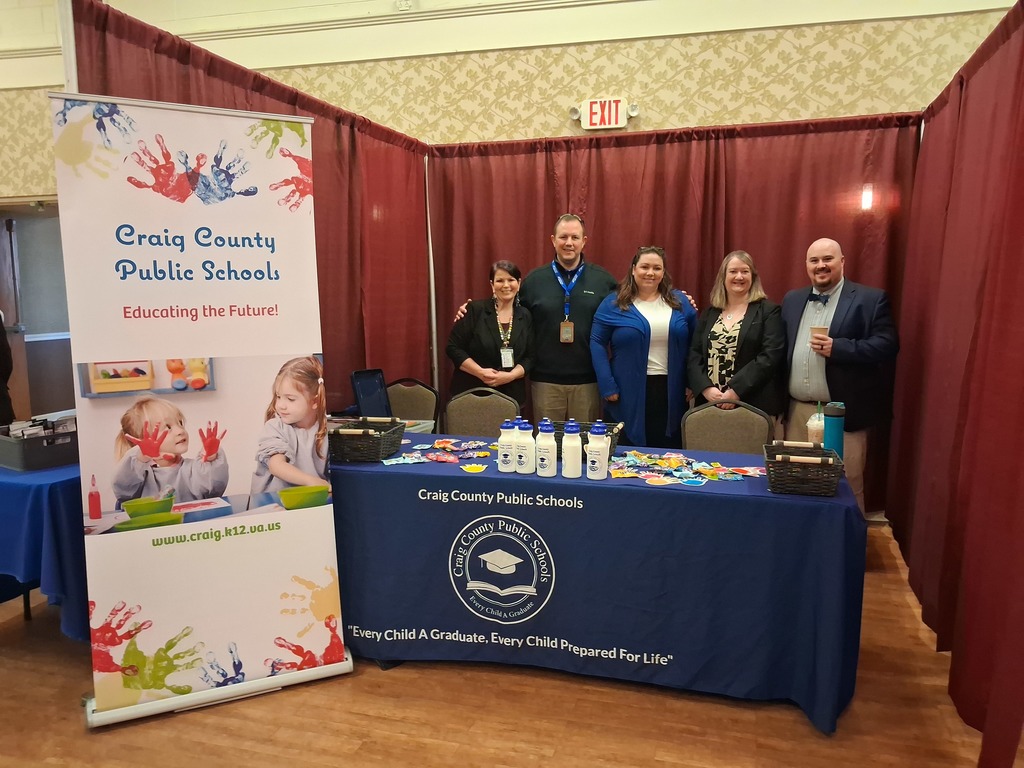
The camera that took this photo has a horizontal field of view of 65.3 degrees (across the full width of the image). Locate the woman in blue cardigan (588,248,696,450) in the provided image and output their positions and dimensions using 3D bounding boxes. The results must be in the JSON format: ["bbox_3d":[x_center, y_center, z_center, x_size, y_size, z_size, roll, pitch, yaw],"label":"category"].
[{"bbox_3d":[0.688,0.119,4.229,0.550,1.670,0.370,-1,7,-3],"label":"woman in blue cardigan"}]

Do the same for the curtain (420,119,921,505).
[{"bbox_3d":[0.890,-0.370,5.159,3.020,2.400,0.120,2,7,17],"label":"curtain"}]

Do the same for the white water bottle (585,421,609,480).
[{"bbox_3d":[0.317,0.248,2.941,0.074,0.200,0.074,3,8,26],"label":"white water bottle"}]

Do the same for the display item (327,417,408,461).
[{"bbox_3d":[-0.605,0.237,3.353,0.245,0.134,0.294,1,7,10],"label":"display item"}]

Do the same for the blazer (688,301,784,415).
[{"bbox_3d":[1.139,-0.126,4.037,0.480,0.618,0.320,2,7,18],"label":"blazer"}]

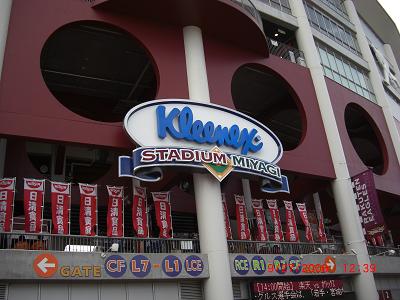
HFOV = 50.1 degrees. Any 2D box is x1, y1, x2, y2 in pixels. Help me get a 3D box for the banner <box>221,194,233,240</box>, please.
[{"bbox_3d":[0.911,2.634,16.702,0.600,1.800,0.090,8,-28,-27],"label":"banner"}]

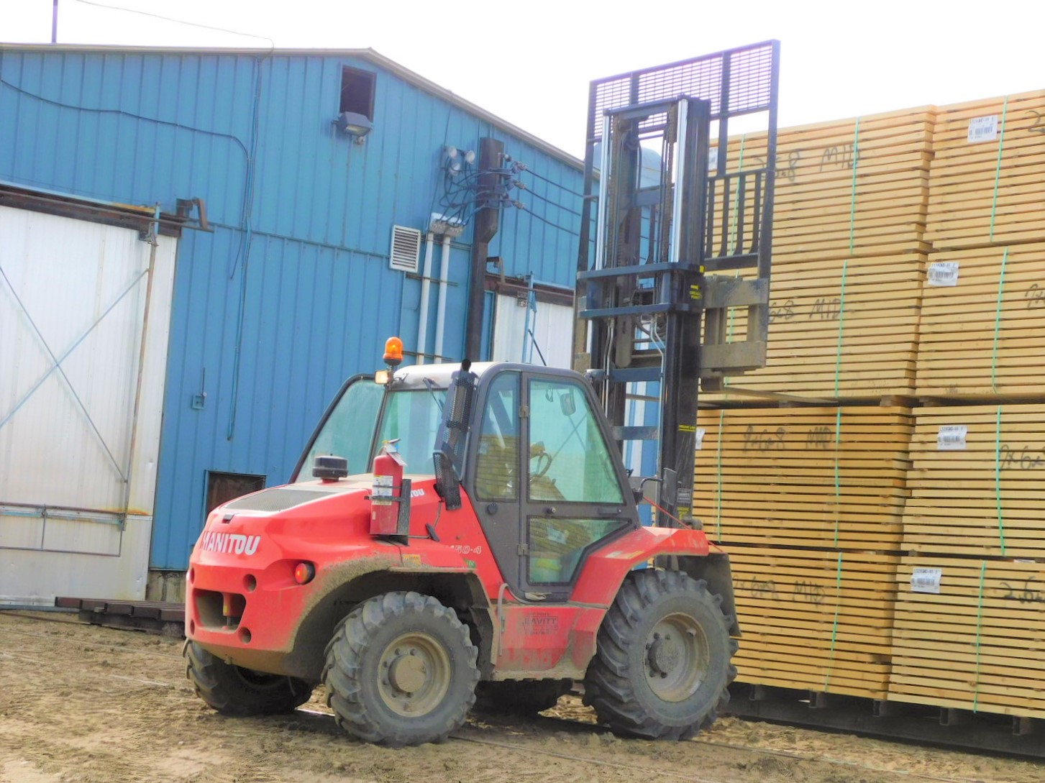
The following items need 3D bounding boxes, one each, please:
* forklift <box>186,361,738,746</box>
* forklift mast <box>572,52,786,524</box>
[{"bbox_3d":[-0.471,1.057,12.247,3.770,2.470,1.970,8,-7,-41],"label":"forklift"},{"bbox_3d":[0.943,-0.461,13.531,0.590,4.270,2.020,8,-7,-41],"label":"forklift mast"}]

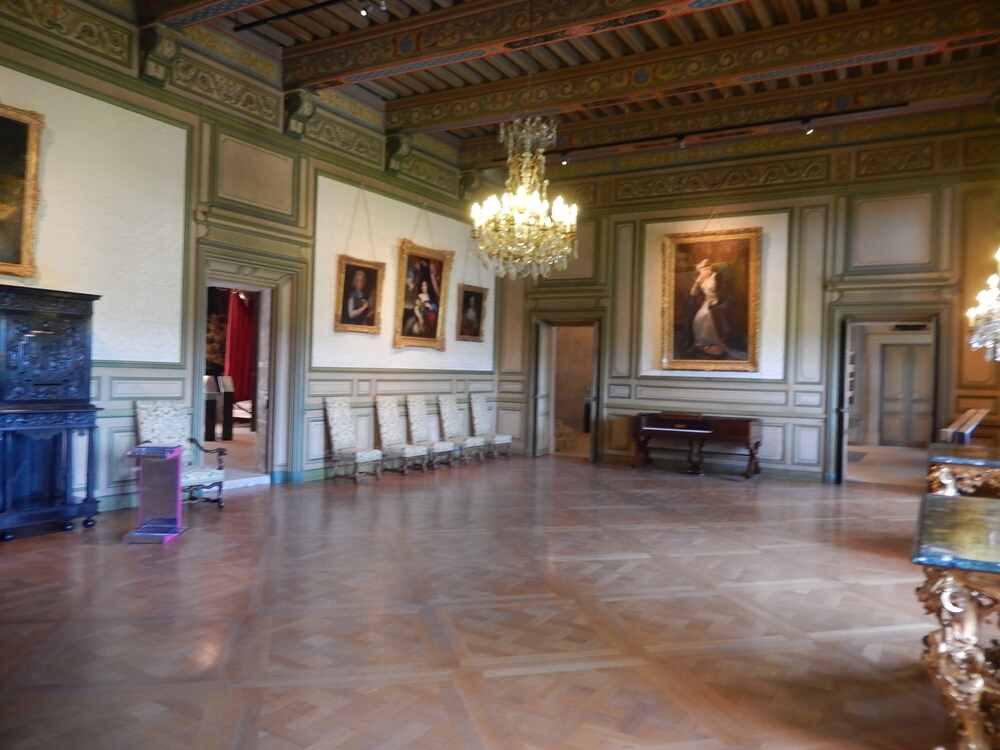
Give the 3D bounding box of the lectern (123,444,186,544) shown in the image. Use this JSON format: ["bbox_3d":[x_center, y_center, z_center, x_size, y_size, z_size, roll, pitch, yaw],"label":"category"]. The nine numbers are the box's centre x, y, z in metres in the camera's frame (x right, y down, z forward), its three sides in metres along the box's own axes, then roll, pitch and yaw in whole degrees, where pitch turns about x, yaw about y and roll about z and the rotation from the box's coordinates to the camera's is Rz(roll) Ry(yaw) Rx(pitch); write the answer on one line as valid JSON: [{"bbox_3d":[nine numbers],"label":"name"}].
[{"bbox_3d":[-3.097,1.064,6.508,0.363,0.798,0.474,2,0,-7],"label":"lectern"}]

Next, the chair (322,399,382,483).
[{"bbox_3d":[-1.979,0.874,9.810,0.592,1.120,0.528,2,1,31],"label":"chair"}]

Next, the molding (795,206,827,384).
[{"bbox_3d":[4.883,-1.256,11.338,0.390,2.797,0.032,2,0,31],"label":"molding"}]

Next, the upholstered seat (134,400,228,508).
[{"bbox_3d":[-3.326,0.853,7.535,0.608,1.128,0.712,2,1,31],"label":"upholstered seat"}]

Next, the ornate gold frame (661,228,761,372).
[{"bbox_3d":[3.519,-1.228,12.067,1.580,2.299,0.095,2,3,31],"label":"ornate gold frame"}]

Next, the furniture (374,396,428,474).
[{"bbox_3d":[-1.541,0.913,11.155,0.622,1.137,0.540,2,0,32],"label":"furniture"}]

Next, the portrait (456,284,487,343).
[{"bbox_3d":[-0.464,-1.066,12.694,0.072,0.976,0.896,6,3,31],"label":"portrait"}]

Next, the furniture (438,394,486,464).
[{"bbox_3d":[-0.658,0.931,12.539,0.585,1.161,0.537,2,0,31],"label":"furniture"}]

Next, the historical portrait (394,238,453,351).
[{"bbox_3d":[-1.238,-1.262,11.812,0.087,1.675,1.280,5,2,31],"label":"historical portrait"}]

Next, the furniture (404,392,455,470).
[{"bbox_3d":[-1.127,0.920,11.760,0.585,1.161,0.521,2,0,31],"label":"furniture"}]

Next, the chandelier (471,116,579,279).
[{"bbox_3d":[0.222,-1.509,6.251,0.920,1.368,0.920,2,1,0],"label":"chandelier"}]

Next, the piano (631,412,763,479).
[{"bbox_3d":[3.060,1.081,11.376,1.808,0.984,0.704,2,1,31],"label":"piano"}]

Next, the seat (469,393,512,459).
[{"bbox_3d":[-0.157,0.897,12.878,0.576,1.120,0.528,2,1,31],"label":"seat"}]

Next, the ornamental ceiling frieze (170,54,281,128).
[{"bbox_3d":[-3.086,-3.246,8.276,0.064,0.376,1.488,2,1,31],"label":"ornamental ceiling frieze"}]

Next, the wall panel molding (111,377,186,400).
[{"bbox_3d":[-3.807,0.154,7.846,0.032,0.243,0.877,2,0,31],"label":"wall panel molding"}]

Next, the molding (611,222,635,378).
[{"bbox_3d":[2.098,-1.284,12.299,0.373,2.656,0.040,2,1,31],"label":"molding"}]

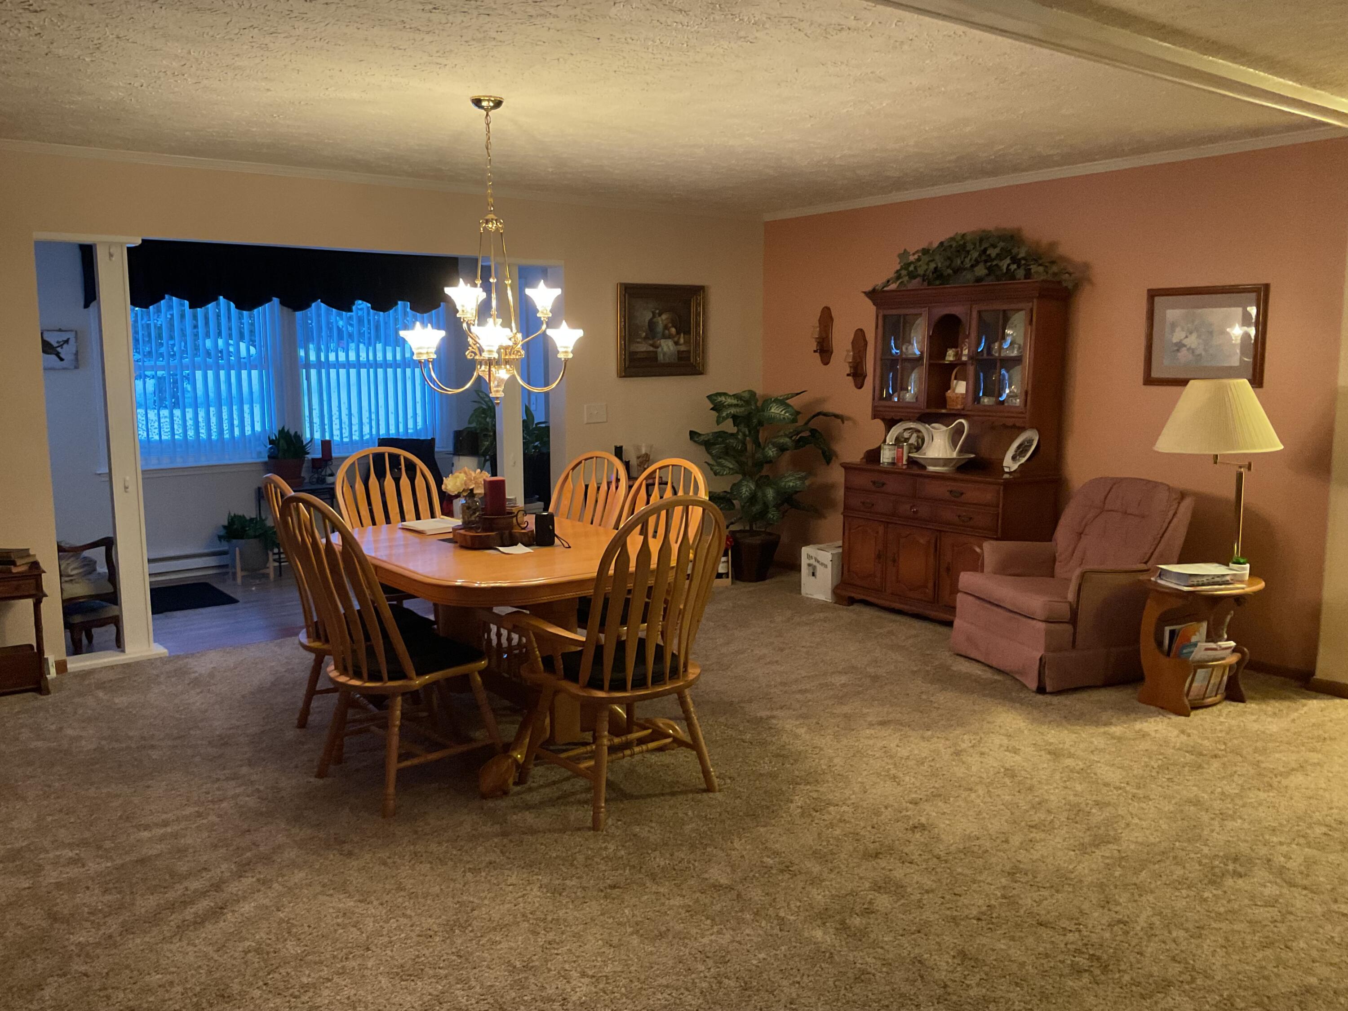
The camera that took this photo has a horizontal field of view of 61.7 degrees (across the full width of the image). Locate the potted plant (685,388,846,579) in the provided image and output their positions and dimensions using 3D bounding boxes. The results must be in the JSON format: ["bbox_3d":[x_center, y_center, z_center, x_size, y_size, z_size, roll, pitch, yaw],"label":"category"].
[{"bbox_3d":[0.551,-0.120,7.399,0.840,1.240,0.840,-6,9,-36],"label":"potted plant"}]

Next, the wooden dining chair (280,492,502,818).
[{"bbox_3d":[-0.958,0.450,3.884,0.660,1.050,0.520,-7,10,-43],"label":"wooden dining chair"}]

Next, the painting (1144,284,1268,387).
[{"bbox_3d":[2.510,-0.798,5.360,0.030,0.470,0.590,-6,9,-37],"label":"painting"}]

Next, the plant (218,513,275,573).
[{"bbox_3d":[-2.827,0.259,7.571,0.410,0.440,0.390,-6,9,-37],"label":"plant"}]

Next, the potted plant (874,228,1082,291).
[{"bbox_3d":[1.631,-1.328,6.180,0.290,0.310,1.280,-6,9,-36],"label":"potted plant"}]

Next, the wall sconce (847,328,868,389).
[{"bbox_3d":[1.133,-0.918,7.082,0.130,0.385,0.140,-6,9,-37],"label":"wall sconce"}]

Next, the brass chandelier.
[{"bbox_3d":[-0.688,-0.957,4.256,0.680,1.120,0.680,0,7,0],"label":"brass chandelier"}]

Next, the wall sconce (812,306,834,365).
[{"bbox_3d":[0.940,-1.094,7.308,0.120,0.380,0.140,-6,9,-36],"label":"wall sconce"}]

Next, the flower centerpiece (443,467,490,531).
[{"bbox_3d":[-0.805,-0.035,4.422,0.175,0.250,0.185,0,7,0],"label":"flower centerpiece"}]

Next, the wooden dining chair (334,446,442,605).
[{"bbox_3d":[-1.216,0.269,5.274,0.600,1.050,0.650,-6,9,-38],"label":"wooden dining chair"}]

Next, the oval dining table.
[{"bbox_3d":[-0.646,0.522,4.409,1.120,0.760,1.530,-6,9,-36],"label":"oval dining table"}]

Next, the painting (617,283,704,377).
[{"bbox_3d":[-0.074,-1.127,7.289,0.675,0.583,0.040,-6,9,-36],"label":"painting"}]

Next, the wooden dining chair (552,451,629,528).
[{"bbox_3d":[-0.559,0.307,4.959,0.640,1.050,0.530,-7,10,-40],"label":"wooden dining chair"}]

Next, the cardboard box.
[{"bbox_3d":[1.015,0.407,6.993,0.350,0.300,0.267,-6,9,-36],"label":"cardboard box"}]

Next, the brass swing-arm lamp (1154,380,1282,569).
[{"bbox_3d":[2.298,-0.117,4.788,0.540,0.850,0.540,-6,9,-36],"label":"brass swing-arm lamp"}]

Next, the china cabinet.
[{"bbox_3d":[1.529,-0.283,6.325,0.500,1.845,1.200,-6,9,-37],"label":"china cabinet"}]

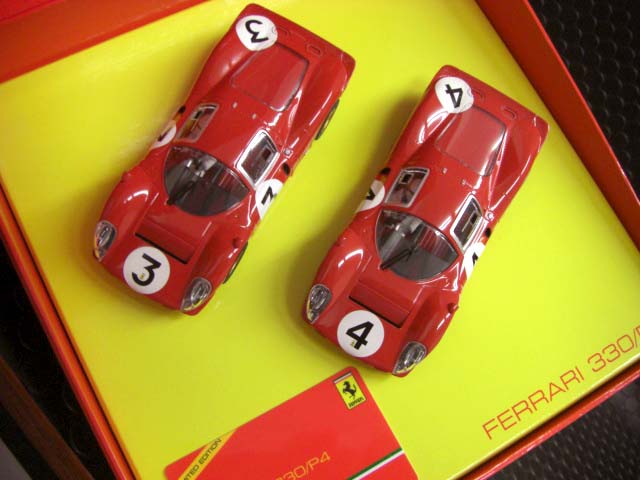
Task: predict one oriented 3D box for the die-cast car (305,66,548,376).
[{"bbox_3d":[0.045,-0.010,0.294,0.056,0.031,0.134,31,70,3],"label":"die-cast car"}]

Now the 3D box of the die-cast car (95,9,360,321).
[{"bbox_3d":[-0.039,-0.035,0.291,0.056,0.031,0.134,29,70,3],"label":"die-cast car"}]

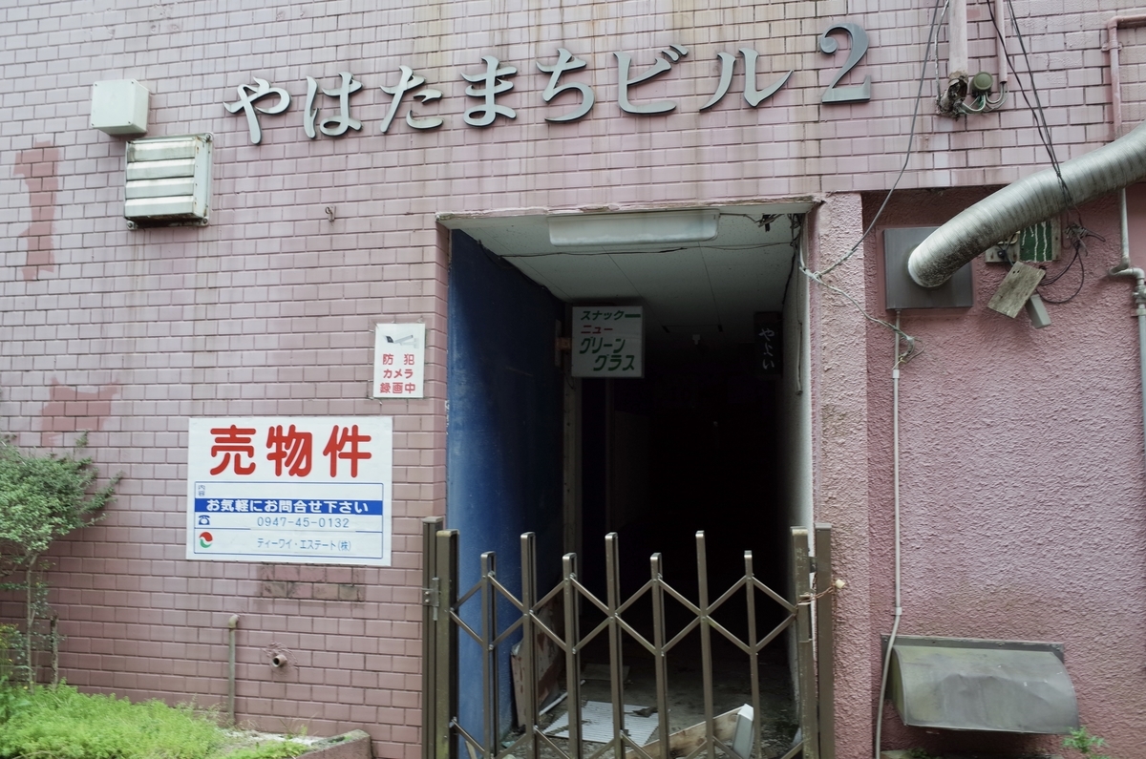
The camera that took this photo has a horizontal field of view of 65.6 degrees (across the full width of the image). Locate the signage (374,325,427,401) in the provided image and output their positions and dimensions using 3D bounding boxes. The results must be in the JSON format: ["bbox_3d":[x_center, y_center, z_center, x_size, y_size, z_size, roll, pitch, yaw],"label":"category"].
[{"bbox_3d":[-0.705,-0.076,3.615,0.216,0.300,0.010,-1,-3,12],"label":"signage"}]

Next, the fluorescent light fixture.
[{"bbox_3d":[0.248,-0.610,3.571,0.674,0.098,0.150,-1,-3,12],"label":"fluorescent light fixture"}]

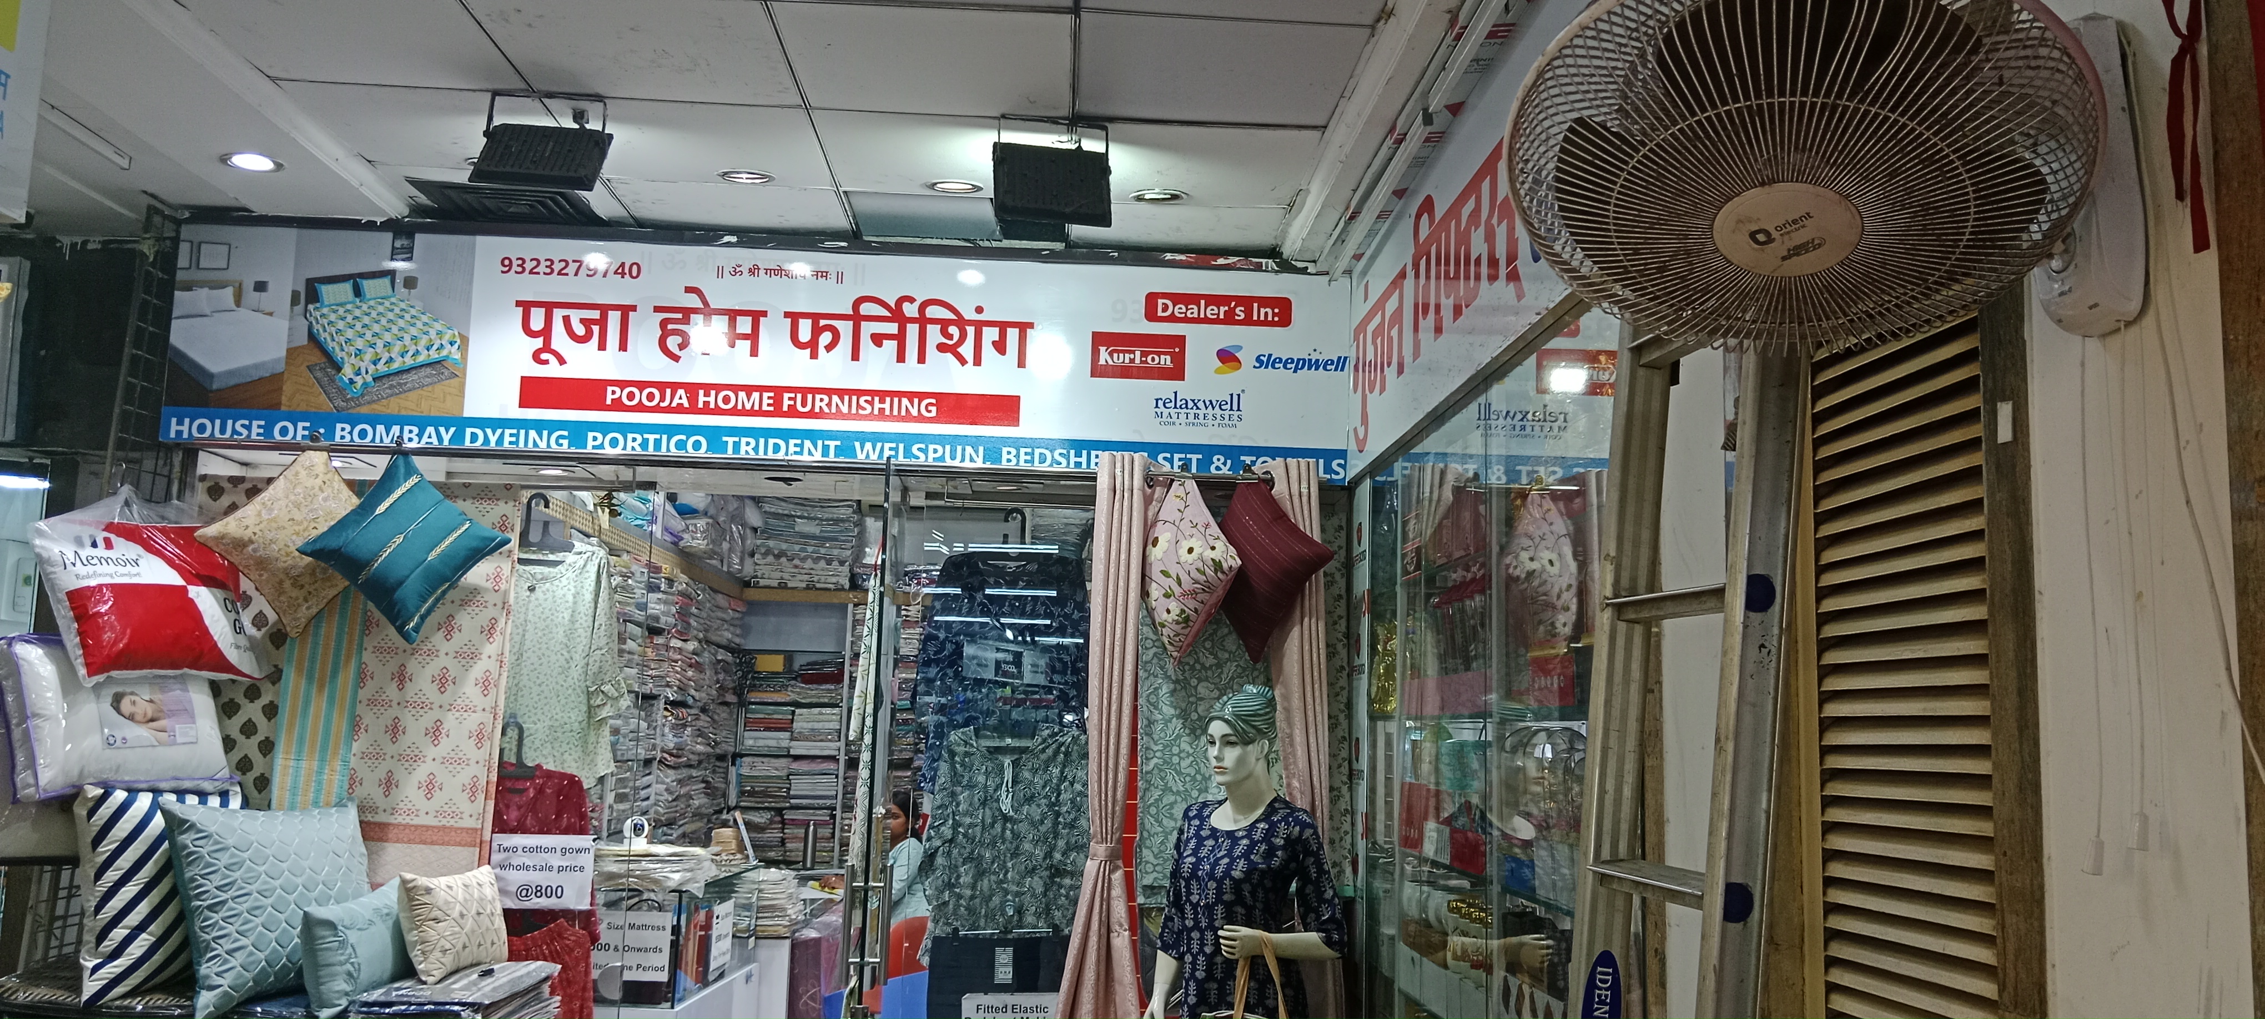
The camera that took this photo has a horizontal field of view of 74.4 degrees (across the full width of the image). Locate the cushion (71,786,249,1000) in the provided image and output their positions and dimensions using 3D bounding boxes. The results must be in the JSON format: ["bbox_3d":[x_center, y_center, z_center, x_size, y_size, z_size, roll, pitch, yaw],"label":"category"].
[{"bbox_3d":[-2.195,0.869,3.400,0.130,0.450,0.450,-13,-13,15],"label":"cushion"}]

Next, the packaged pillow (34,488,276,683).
[{"bbox_3d":[-2.433,0.218,3.720,0.150,0.410,0.530,-16,-6,24],"label":"packaged pillow"}]

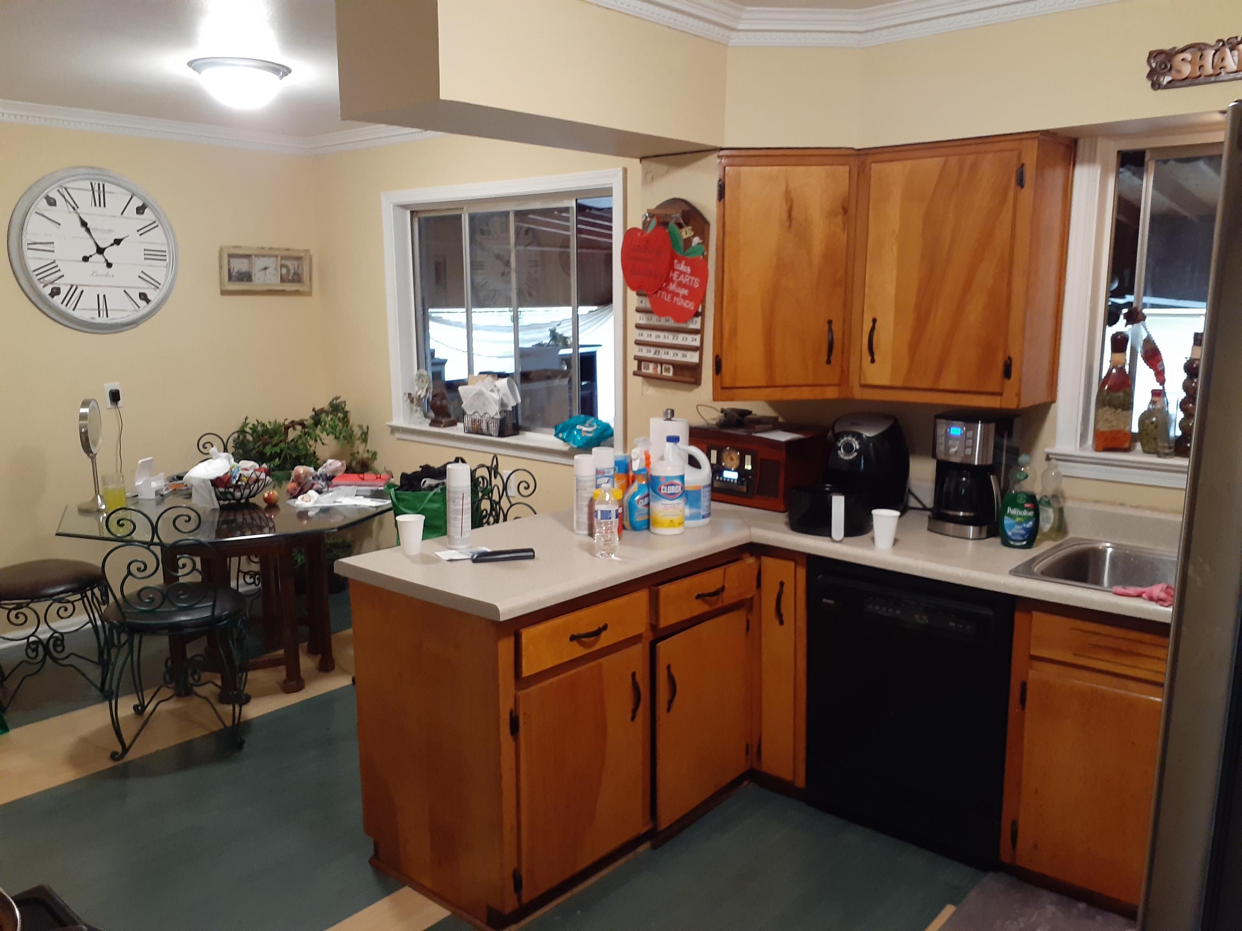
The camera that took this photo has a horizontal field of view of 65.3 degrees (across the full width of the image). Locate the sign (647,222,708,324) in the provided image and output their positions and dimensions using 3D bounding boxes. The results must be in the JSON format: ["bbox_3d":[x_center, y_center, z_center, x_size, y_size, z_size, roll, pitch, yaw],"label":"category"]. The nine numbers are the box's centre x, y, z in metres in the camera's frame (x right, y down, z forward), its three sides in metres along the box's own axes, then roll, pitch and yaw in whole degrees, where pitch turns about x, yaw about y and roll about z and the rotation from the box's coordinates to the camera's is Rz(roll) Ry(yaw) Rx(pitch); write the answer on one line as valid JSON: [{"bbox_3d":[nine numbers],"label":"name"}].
[{"bbox_3d":[0.165,-0.592,2.985,0.240,0.310,0.020,8,12,41],"label":"sign"}]

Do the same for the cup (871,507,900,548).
[{"bbox_3d":[0.769,0.183,2.808,0.087,0.106,0.087,0,10,0],"label":"cup"}]

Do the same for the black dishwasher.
[{"bbox_3d":[0.995,0.672,3.002,0.610,0.850,0.610,9,14,41],"label":"black dishwasher"}]

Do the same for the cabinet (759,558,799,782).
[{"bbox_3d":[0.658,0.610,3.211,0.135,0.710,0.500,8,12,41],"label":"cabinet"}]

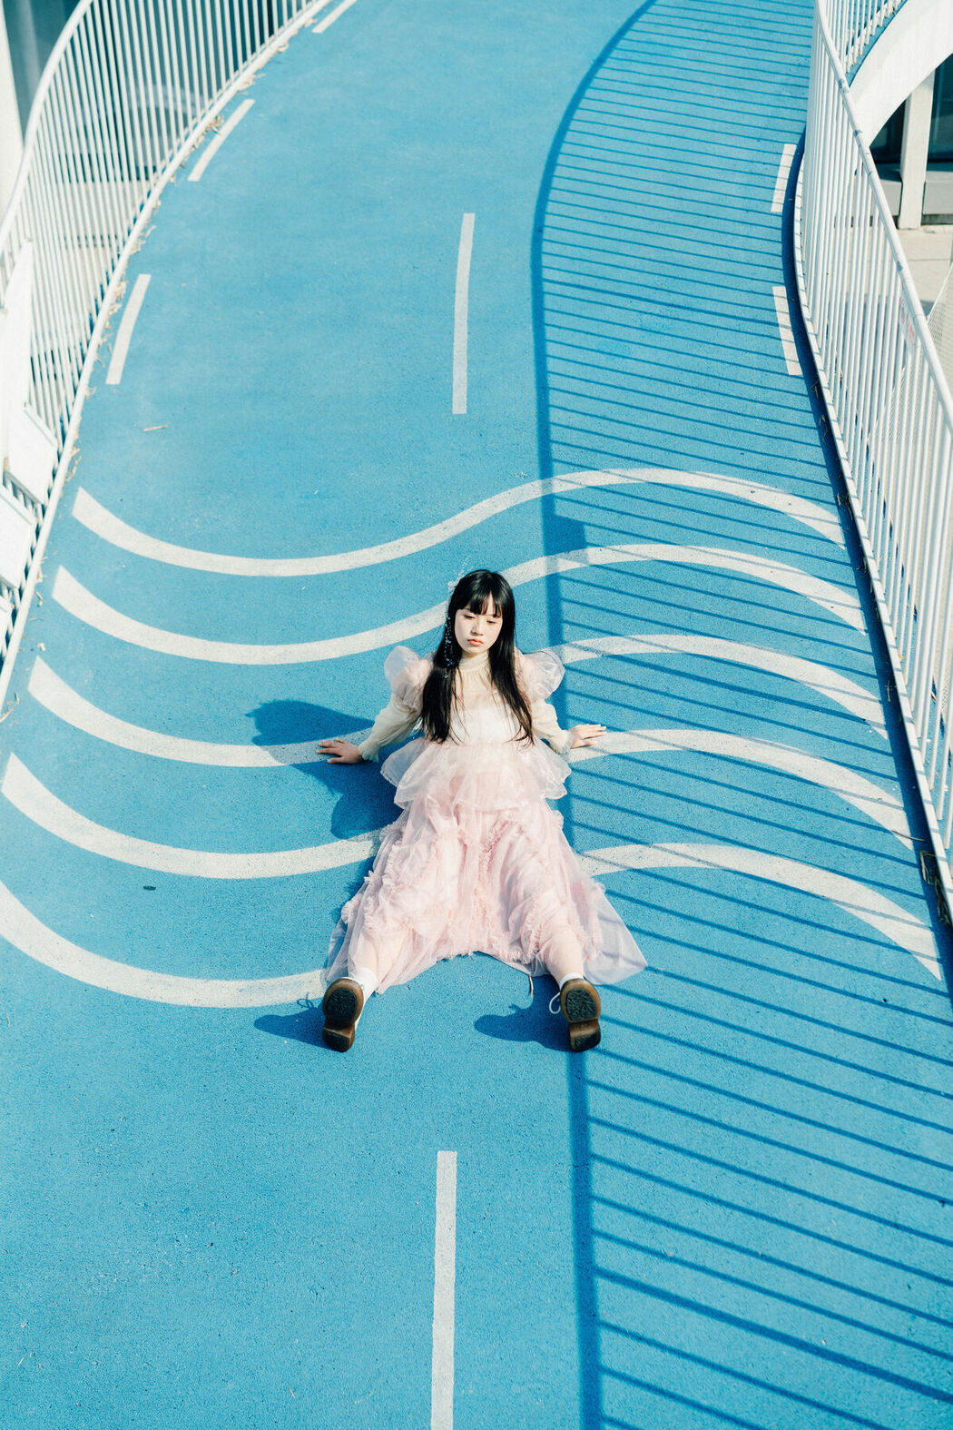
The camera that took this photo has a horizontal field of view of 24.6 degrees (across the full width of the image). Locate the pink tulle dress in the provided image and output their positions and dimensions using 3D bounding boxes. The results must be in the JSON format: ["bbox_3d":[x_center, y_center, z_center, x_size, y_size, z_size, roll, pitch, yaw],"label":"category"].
[{"bbox_3d":[0.022,0.211,6.044,0.860,0.531,1.054,-1,37,1],"label":"pink tulle dress"}]

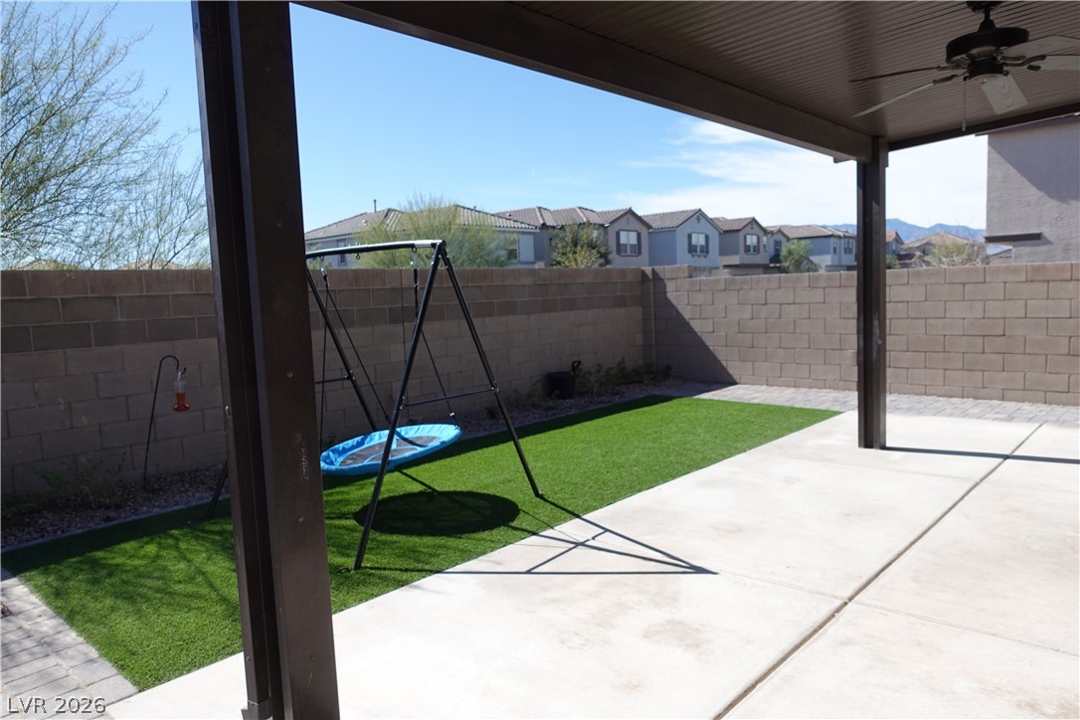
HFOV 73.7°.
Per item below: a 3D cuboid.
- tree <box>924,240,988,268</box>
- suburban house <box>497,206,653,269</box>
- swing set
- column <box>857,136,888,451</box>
[{"bbox_3d":[13.932,-2.716,24.054,2.100,2.800,2.100,1,6,30],"label":"tree"},{"bbox_3d":[0.015,-7.808,54.202,14.000,7.900,10.500,3,7,43],"label":"suburban house"},{"bbox_3d":[-1.179,0.130,4.981,1.800,1.800,1.660,2,7,38],"label":"swing set"},{"bbox_3d":[2.821,-0.533,6.104,0.178,2.580,0.165,3,7,43],"label":"column"}]

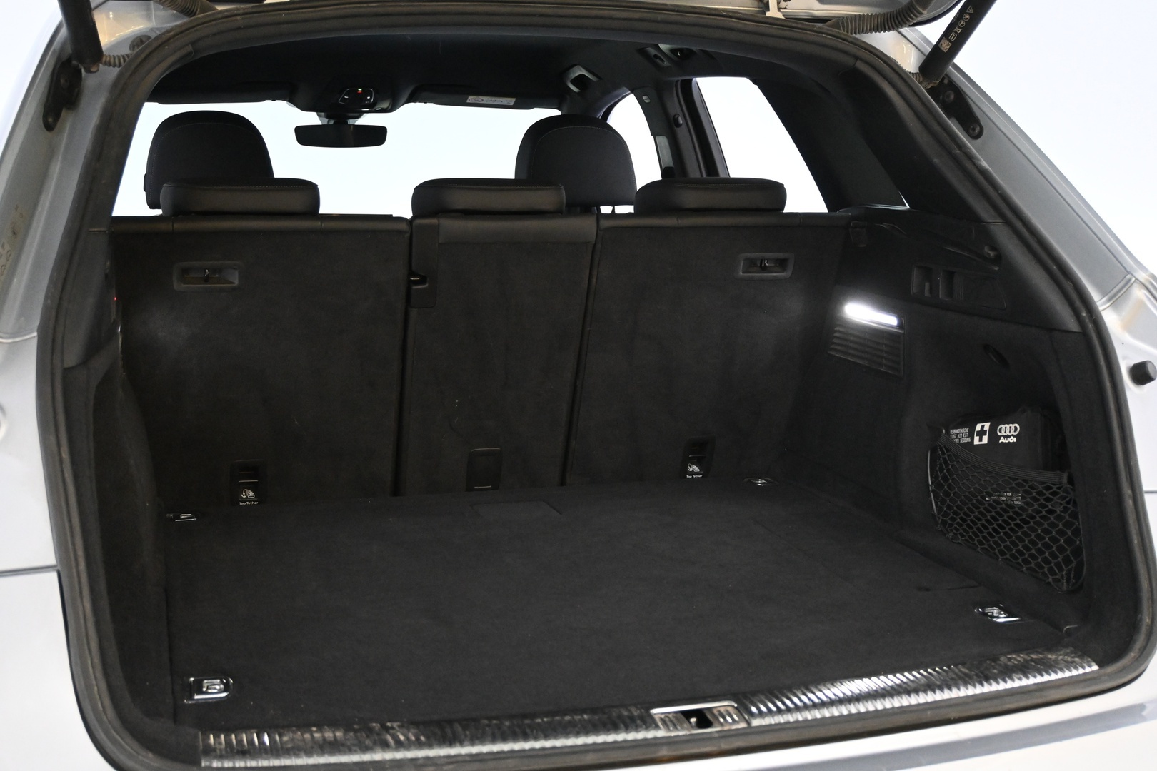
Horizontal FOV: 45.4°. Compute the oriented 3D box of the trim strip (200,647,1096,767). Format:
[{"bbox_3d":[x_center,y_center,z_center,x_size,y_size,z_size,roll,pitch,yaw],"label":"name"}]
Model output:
[{"bbox_3d":[0.120,0.330,1.411,0.975,0.030,0.130,-2,10,-17],"label":"trim strip"}]

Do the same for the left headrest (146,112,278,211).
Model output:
[{"bbox_3d":[-0.735,-0.450,2.767,0.250,0.200,0.125,-2,16,-17],"label":"left headrest"}]

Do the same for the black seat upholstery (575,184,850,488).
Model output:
[{"bbox_3d":[0.192,-0.104,2.358,0.450,0.540,0.200,-2,28,-17],"label":"black seat upholstery"}]

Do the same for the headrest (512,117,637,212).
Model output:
[{"bbox_3d":[-0.001,-0.484,2.998,0.250,0.200,0.125,-2,16,-17],"label":"headrest"}]

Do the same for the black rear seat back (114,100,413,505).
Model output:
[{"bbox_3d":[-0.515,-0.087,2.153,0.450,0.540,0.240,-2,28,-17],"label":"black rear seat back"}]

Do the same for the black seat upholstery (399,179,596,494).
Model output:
[{"bbox_3d":[-0.158,-0.089,2.243,0.290,0.540,0.190,-2,28,-17],"label":"black seat upholstery"}]

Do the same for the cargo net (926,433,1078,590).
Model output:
[{"bbox_3d":[0.561,0.158,1.848,0.055,0.140,0.325,-2,10,-17],"label":"cargo net"}]

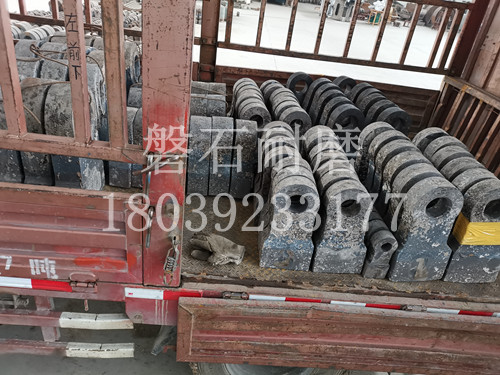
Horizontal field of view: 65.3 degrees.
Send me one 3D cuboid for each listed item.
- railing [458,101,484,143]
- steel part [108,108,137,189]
[{"bbox_3d":[1.794,-0.502,3.161,0.040,0.420,0.050,6,28,-3],"label":"railing"},{"bbox_3d":[-0.698,-0.238,2.163,0.125,0.424,0.220,6,29,-4],"label":"steel part"}]

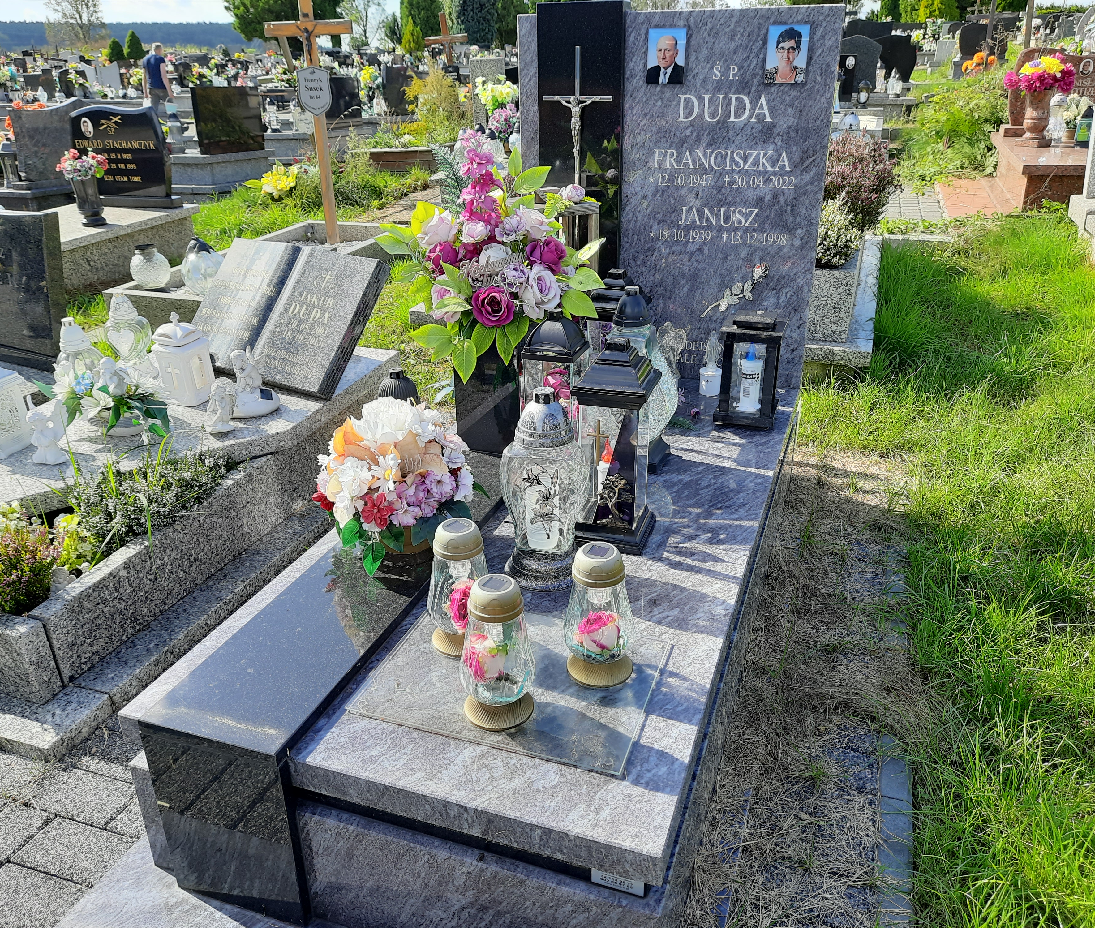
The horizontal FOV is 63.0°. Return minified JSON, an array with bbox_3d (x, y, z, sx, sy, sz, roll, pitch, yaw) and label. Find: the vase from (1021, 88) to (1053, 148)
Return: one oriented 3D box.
[{"bbox_3d":[3.483,-2.460,6.320,0.165,0.385,0.165,-12,27,-23],"label":"vase"}]

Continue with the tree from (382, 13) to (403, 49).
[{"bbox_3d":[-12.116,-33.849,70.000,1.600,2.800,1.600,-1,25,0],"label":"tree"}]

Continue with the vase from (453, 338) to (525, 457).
[{"bbox_3d":[-0.115,-0.184,2.059,0.160,0.290,0.130,8,26,18],"label":"vase"}]

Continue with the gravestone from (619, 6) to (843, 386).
[{"bbox_3d":[0.454,-0.670,2.333,0.510,0.920,0.080,8,26,18],"label":"gravestone"}]

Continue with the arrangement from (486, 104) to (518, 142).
[{"bbox_3d":[-0.388,-2.974,7.800,0.280,0.310,0.270,-1,25,0],"label":"arrangement"}]

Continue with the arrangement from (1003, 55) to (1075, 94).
[{"bbox_3d":[3.135,-2.482,5.700,0.430,0.250,0.360,9,26,19],"label":"arrangement"}]

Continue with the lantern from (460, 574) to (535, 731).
[{"bbox_3d":[-0.067,0.247,1.196,0.100,0.199,0.100,-1,25,0],"label":"lantern"}]

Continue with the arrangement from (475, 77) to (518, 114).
[{"bbox_3d":[-0.430,-3.120,7.571,0.380,0.330,0.310,-1,25,0],"label":"arrangement"}]

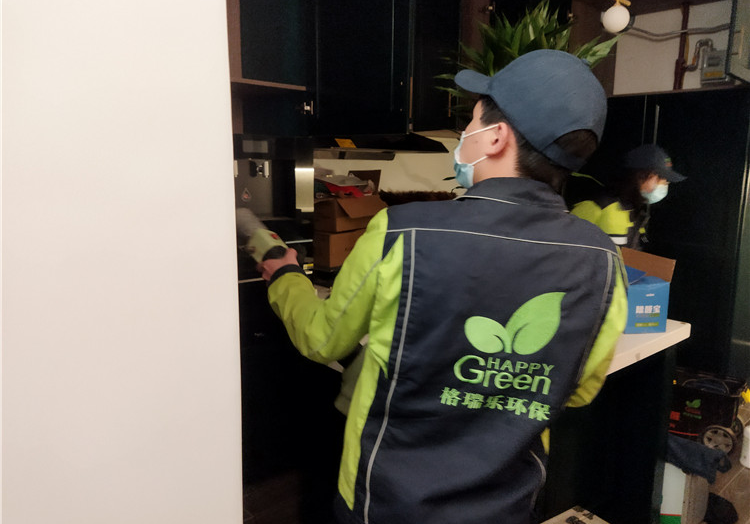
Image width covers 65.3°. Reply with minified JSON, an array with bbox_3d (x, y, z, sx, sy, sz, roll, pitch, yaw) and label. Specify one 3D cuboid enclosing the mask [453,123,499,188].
[{"bbox_3d":[0.175,-0.180,1.000,0.110,0.110,0.140,10,12,33],"label":"mask"}]

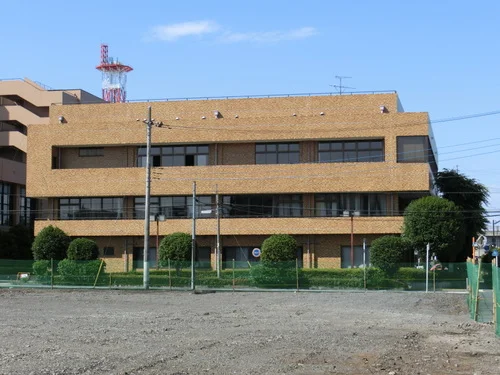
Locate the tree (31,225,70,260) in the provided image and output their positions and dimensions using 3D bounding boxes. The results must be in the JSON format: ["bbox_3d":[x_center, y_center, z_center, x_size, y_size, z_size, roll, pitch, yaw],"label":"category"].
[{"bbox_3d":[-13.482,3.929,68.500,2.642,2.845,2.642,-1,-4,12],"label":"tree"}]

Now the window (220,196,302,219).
[{"bbox_3d":[0.910,1.402,73.617,5.936,1.785,0.200,-1,-4,12],"label":"window"}]

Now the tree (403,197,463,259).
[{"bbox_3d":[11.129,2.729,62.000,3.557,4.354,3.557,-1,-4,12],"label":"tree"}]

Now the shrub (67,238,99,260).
[{"bbox_3d":[-10.571,4.051,64.000,2.089,1.646,2.089,-1,-4,12],"label":"shrub"}]

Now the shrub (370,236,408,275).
[{"bbox_3d":[8.569,4.262,62.000,2.361,2.514,2.361,-1,-4,12],"label":"shrub"}]

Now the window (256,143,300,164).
[{"bbox_3d":[2.118,-2.499,75.413,3.335,1.724,0.150,-1,-4,12],"label":"window"}]

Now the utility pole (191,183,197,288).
[{"bbox_3d":[-3.303,2.838,59.738,0.200,6.465,0.200,0,-4,12],"label":"utility pole"}]

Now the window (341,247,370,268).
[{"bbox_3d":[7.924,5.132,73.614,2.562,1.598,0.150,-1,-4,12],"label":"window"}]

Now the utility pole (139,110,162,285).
[{"bbox_3d":[-5.924,0.607,60.867,1.250,11.076,0.800,0,-4,12],"label":"utility pole"}]

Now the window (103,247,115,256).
[{"bbox_3d":[-10.802,4.925,77.623,0.890,0.713,0.120,-1,-4,12],"label":"window"}]

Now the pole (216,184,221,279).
[{"bbox_3d":[-2.071,2.947,65.732,0.190,6.303,0.190,-2,-4,12],"label":"pole"}]

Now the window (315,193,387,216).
[{"bbox_3d":[7.187,1.252,72.310,5.154,1.789,0.200,-1,-4,12],"label":"window"}]

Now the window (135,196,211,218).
[{"bbox_3d":[-5.674,1.483,74.992,6.006,1.707,0.200,-1,-4,12],"label":"window"}]

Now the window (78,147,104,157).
[{"bbox_3d":[-11.986,-2.689,76.579,2.041,0.761,0.200,-1,-4,12],"label":"window"}]

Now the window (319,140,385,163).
[{"bbox_3d":[7.441,-2.608,74.286,4.853,1.698,0.150,-1,-4,12],"label":"window"}]

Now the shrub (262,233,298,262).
[{"bbox_3d":[1.748,3.924,62.000,2.207,2.085,2.207,-1,-4,12],"label":"shrub"}]

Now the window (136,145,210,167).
[{"bbox_3d":[-5.894,-2.364,77.111,5.706,1.763,0.150,-1,-4,12],"label":"window"}]

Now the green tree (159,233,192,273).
[{"bbox_3d":[-4.642,4.112,63.000,2.118,2.617,2.118,0,-4,0],"label":"green tree"}]

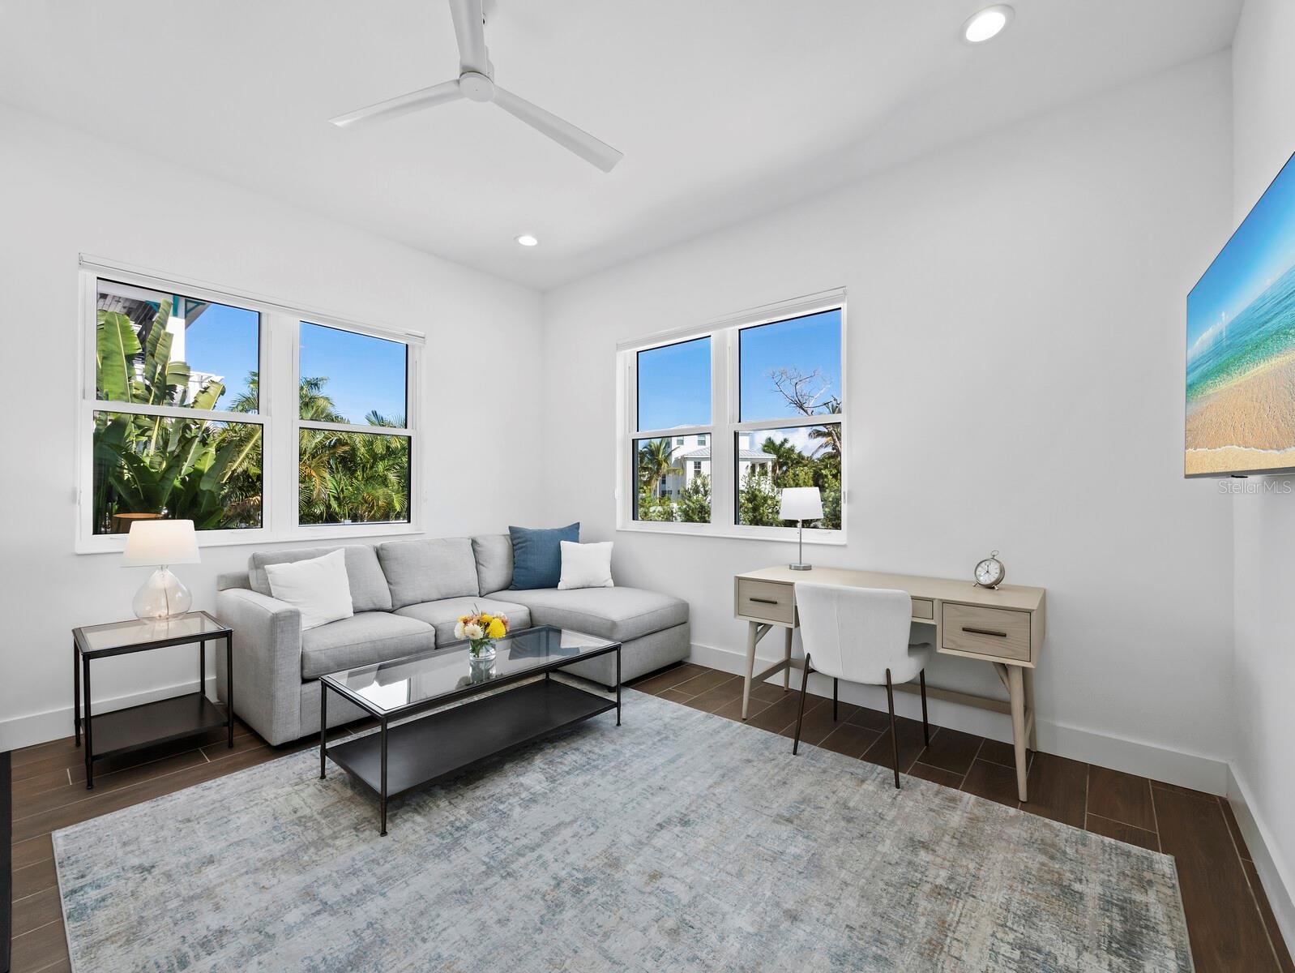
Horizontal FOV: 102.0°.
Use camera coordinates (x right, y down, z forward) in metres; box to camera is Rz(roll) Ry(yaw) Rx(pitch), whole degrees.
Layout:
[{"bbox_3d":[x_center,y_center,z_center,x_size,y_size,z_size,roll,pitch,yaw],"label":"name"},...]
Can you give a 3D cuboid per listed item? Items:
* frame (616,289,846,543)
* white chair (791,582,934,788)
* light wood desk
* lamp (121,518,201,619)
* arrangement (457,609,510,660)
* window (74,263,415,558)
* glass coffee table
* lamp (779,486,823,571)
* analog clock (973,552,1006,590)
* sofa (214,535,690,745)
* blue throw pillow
[{"bbox_3d":[0.492,-0.388,3.707,1.820,1.480,0.120,0,-1,38],"label":"frame"},{"bbox_3d":[1.054,0.864,2.519,0.520,0.815,0.550,0,-1,39],"label":"white chair"},{"bbox_3d":[1.192,0.885,2.684,1.330,0.780,0.600,0,-1,39],"label":"light wood desk"},{"bbox_3d":[-2.502,0.441,2.727,0.310,0.530,0.310,0,-1,41],"label":"lamp"},{"bbox_3d":[-0.806,0.715,2.583,0.240,0.240,0.240,0,0,0],"label":"arrangement"},{"bbox_3d":[-2.320,-0.404,3.366,0.120,1.505,1.800,0,-1,41],"label":"window"},{"bbox_3d":[-0.772,1.052,2.530,0.570,0.435,1.220,0,-1,40],"label":"glass coffee table"},{"bbox_3d":[0.908,0.248,3.134,0.260,0.500,0.260,0,-1,38],"label":"lamp"},{"bbox_3d":[1.646,0.404,2.526,0.065,0.182,0.130,0,-1,-32],"label":"analog clock"},{"bbox_3d":[-1.109,0.837,3.437,1.650,0.880,2.380,0,-1,41],"label":"sofa"},{"bbox_3d":[-0.847,0.580,4.320,0.550,0.530,0.170,0,-16,-15],"label":"blue throw pillow"}]

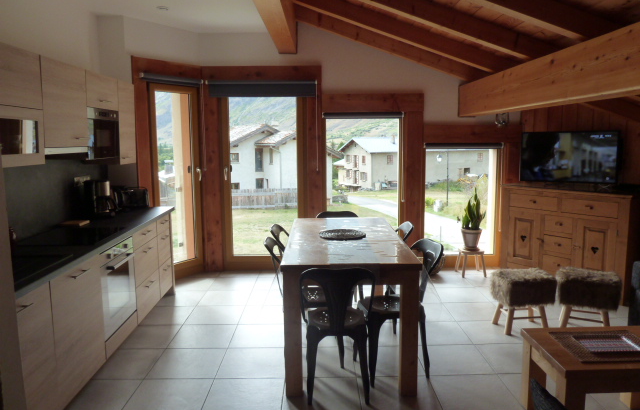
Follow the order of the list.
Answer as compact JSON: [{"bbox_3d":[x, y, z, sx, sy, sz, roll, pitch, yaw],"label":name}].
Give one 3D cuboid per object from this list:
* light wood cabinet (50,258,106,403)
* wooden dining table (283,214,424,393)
[{"bbox_3d":[-1.709,0.720,2.767,0.580,0.710,0.590,-1,7,-2],"label":"light wood cabinet"},{"bbox_3d":[0.188,0.646,3.569,0.820,0.810,1.640,-1,7,-1],"label":"wooden dining table"}]

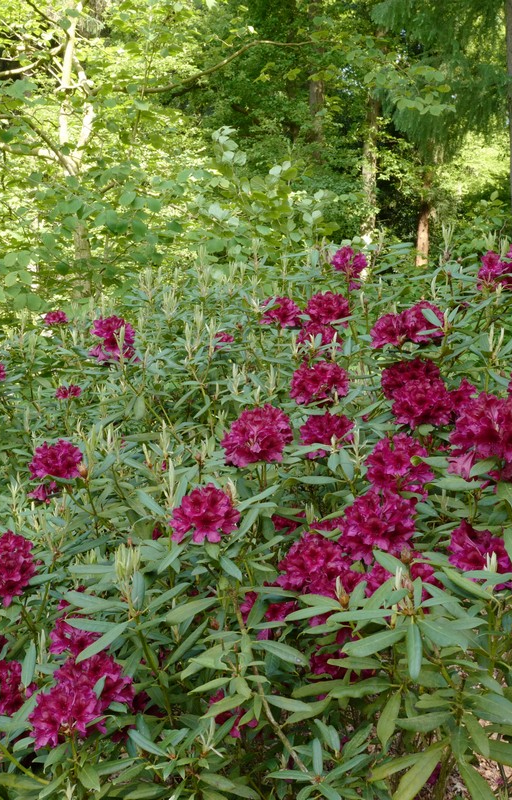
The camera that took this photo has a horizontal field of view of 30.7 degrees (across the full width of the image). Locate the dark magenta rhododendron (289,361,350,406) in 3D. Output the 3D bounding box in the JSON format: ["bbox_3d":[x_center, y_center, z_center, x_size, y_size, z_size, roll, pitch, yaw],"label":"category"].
[{"bbox_3d":[0.157,-0.041,2.300,0.152,0.110,0.145,1,9,4],"label":"dark magenta rhododendron"}]

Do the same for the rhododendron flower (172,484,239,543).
[{"bbox_3d":[-0.104,0.236,1.920,0.143,0.117,0.140,-1,9,-3],"label":"rhododendron flower"}]

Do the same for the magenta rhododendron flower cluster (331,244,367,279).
[{"bbox_3d":[0.282,-0.423,2.850,0.108,0.100,0.100,1,10,6],"label":"magenta rhododendron flower cluster"}]

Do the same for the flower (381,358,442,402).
[{"bbox_3d":[0.375,-0.040,2.250,0.149,0.128,0.140,1,6,9],"label":"flower"}]

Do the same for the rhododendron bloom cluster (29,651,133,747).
[{"bbox_3d":[-0.329,0.560,1.750,0.195,0.160,0.165,-2,9,-11],"label":"rhododendron bloom cluster"}]

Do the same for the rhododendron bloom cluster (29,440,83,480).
[{"bbox_3d":[-0.509,0.156,2.380,0.143,0.102,0.130,-1,6,-12],"label":"rhododendron bloom cluster"}]

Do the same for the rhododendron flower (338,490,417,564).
[{"bbox_3d":[0.234,0.243,1.780,0.153,0.138,0.145,1,6,8],"label":"rhododendron flower"}]

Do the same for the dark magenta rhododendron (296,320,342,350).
[{"bbox_3d":[0.194,-0.191,2.850,0.147,0.102,0.135,0,6,4],"label":"dark magenta rhododendron"}]

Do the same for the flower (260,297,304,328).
[{"bbox_3d":[0.081,-0.277,2.950,0.135,0.100,0.130,0,9,2],"label":"flower"}]

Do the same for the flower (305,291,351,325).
[{"bbox_3d":[0.218,-0.276,2.850,0.140,0.105,0.135,1,9,4],"label":"flower"}]

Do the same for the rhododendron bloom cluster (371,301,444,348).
[{"bbox_3d":[0.390,-0.194,2.400,0.190,0.120,0.150,1,9,9],"label":"rhododendron bloom cluster"}]

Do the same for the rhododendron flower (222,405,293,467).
[{"bbox_3d":[0.003,0.077,2.020,0.151,0.132,0.145,0,6,0],"label":"rhododendron flower"}]

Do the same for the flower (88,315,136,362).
[{"bbox_3d":[-0.412,-0.178,2.700,0.135,0.125,0.130,-1,9,-9],"label":"flower"}]

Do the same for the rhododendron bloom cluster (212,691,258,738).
[{"bbox_3d":[-0.042,0.640,1.900,0.100,0.095,0.110,0,9,-1],"label":"rhododendron bloom cluster"}]

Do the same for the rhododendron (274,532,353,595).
[{"bbox_3d":[0.112,0.319,1.820,0.152,0.120,0.145,1,9,4],"label":"rhododendron"}]

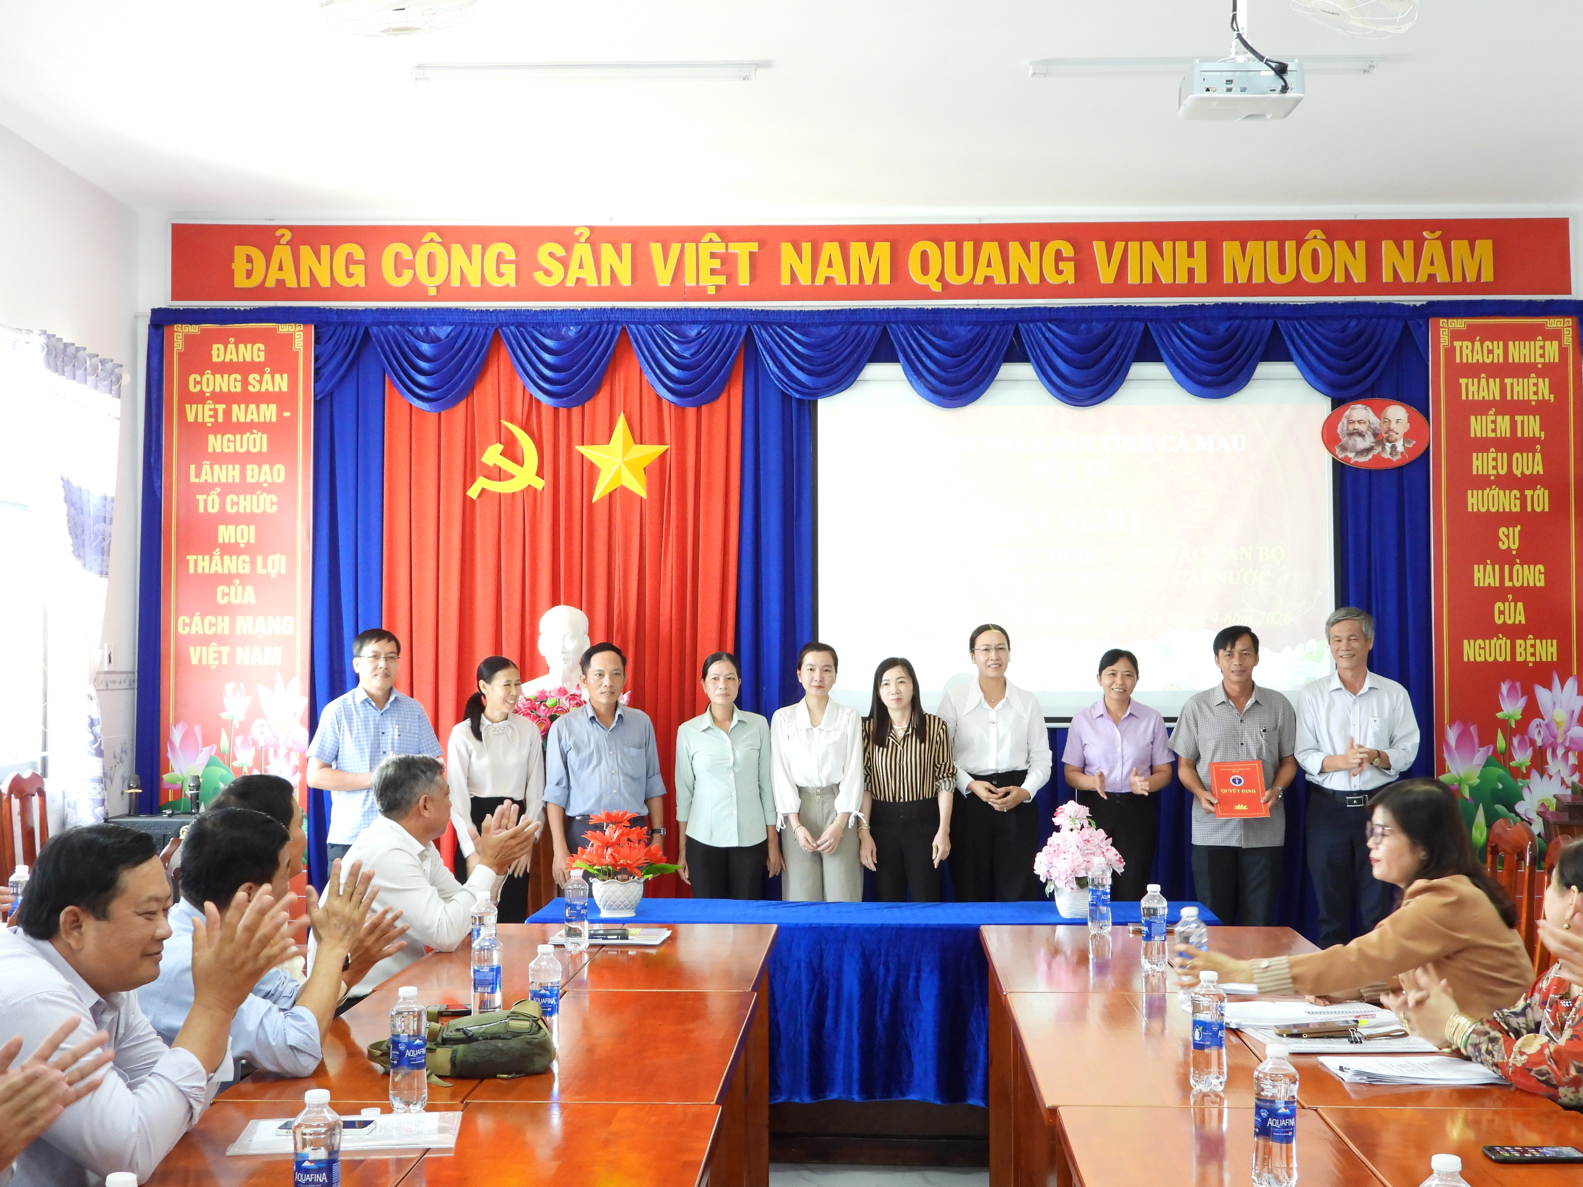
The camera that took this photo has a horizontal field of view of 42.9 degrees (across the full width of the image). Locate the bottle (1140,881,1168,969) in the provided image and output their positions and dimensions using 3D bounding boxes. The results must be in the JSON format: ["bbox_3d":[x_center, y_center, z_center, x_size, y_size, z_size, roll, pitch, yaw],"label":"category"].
[{"bbox_3d":[0.922,0.846,5.122,0.065,0.217,0.065,0,-2,3],"label":"bottle"}]

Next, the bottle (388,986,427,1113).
[{"bbox_3d":[-0.664,0.786,3.483,0.065,0.211,0.065,0,-2,1],"label":"bottle"}]

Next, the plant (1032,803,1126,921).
[{"bbox_3d":[0.854,0.788,5.980,0.265,0.340,0.250,0,-2,1],"label":"plant"}]

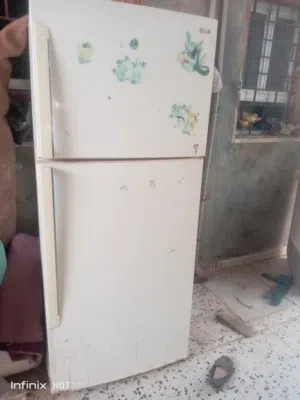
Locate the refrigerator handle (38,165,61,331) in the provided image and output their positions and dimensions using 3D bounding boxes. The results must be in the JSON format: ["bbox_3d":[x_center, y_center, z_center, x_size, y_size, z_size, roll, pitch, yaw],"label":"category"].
[{"bbox_3d":[-0.392,0.211,1.280,0.050,0.695,0.040,-4,17,-22],"label":"refrigerator handle"}]

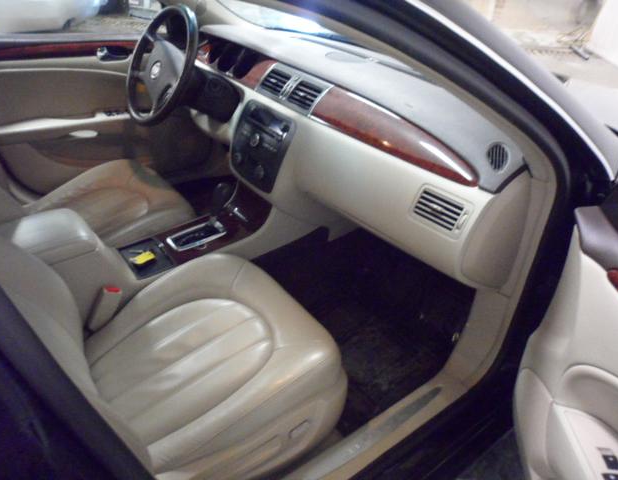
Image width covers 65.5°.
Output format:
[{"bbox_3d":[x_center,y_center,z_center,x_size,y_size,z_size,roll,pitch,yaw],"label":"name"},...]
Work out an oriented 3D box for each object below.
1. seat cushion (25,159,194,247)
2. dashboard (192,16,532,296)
[{"bbox_3d":[-0.678,-0.060,1.566,0.510,0.200,0.520,-23,39,-30],"label":"seat cushion"},{"bbox_3d":[0.051,-0.360,1.473,0.480,0.400,1.380,-23,39,-30],"label":"dashboard"}]

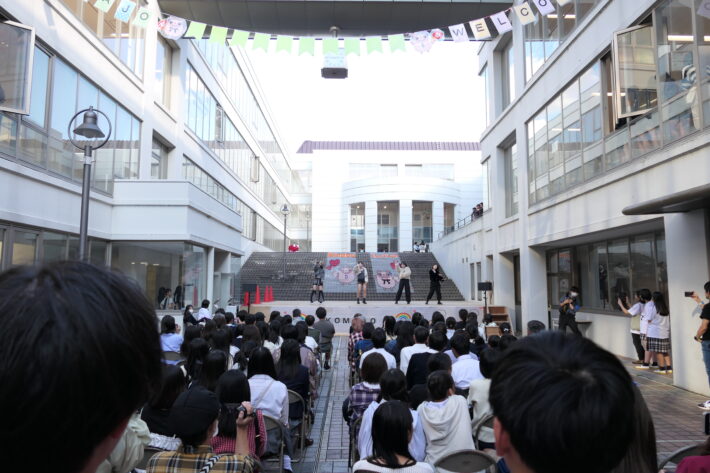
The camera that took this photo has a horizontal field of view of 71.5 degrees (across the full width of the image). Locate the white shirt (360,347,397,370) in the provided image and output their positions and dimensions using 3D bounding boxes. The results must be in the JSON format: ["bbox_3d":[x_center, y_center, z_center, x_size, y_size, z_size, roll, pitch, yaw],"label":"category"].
[{"bbox_3d":[0.273,1.552,5.726,0.460,0.580,0.300,0,-6,-1],"label":"white shirt"}]

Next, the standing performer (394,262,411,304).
[{"bbox_3d":[1.869,1.837,19.138,0.660,1.610,0.420,0,-6,2],"label":"standing performer"}]

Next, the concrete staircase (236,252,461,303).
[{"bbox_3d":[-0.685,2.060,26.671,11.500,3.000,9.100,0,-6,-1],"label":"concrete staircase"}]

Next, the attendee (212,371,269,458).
[{"bbox_3d":[-0.736,1.440,3.138,0.450,1.222,0.750,0,-6,-1],"label":"attendee"}]

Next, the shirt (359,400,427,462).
[{"bbox_3d":[0.230,1.299,3.032,0.430,0.580,0.340,0,-6,-1],"label":"shirt"}]

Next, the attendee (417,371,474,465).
[{"bbox_3d":[0.622,1.503,3.524,0.500,1.130,0.720,0,-6,5],"label":"attendee"}]

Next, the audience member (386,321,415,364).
[{"bbox_3d":[0.643,1.809,6.860,0.460,1.200,0.750,0,-6,-1],"label":"audience member"}]

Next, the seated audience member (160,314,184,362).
[{"bbox_3d":[-2.746,1.837,7.517,0.460,1.270,0.720,-1,-6,13],"label":"seated audience member"}]

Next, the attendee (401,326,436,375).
[{"bbox_3d":[0.728,1.659,5.635,0.480,1.285,0.750,0,-6,-1],"label":"attendee"}]

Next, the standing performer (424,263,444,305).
[{"bbox_3d":[3.118,1.876,19.151,0.720,1.540,0.480,2,-6,-21],"label":"standing performer"}]

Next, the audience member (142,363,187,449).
[{"bbox_3d":[-1.215,1.443,3.305,0.480,1.200,0.750,0,-6,2],"label":"audience member"}]

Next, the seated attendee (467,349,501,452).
[{"bbox_3d":[1.115,1.530,4.087,0.450,1.232,0.750,0,-6,-1],"label":"seated attendee"}]

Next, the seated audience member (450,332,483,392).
[{"bbox_3d":[1.162,1.633,5.327,0.500,1.240,0.750,0,-6,2],"label":"seated audience member"}]

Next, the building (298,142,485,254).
[{"bbox_3d":[3.999,-3.314,54.164,20.384,13.200,12.500,0,-6,-1],"label":"building"}]

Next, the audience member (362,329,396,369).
[{"bbox_3d":[0.271,1.687,5.913,0.480,1.250,0.750,0,-6,-1],"label":"audience member"}]

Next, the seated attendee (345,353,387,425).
[{"bbox_3d":[0.110,1.522,4.018,0.480,1.190,0.750,0,-6,-1],"label":"seated attendee"}]

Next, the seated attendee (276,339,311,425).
[{"bbox_3d":[-0.638,1.632,4.989,0.450,1.209,0.750,0,-6,-1],"label":"seated attendee"}]

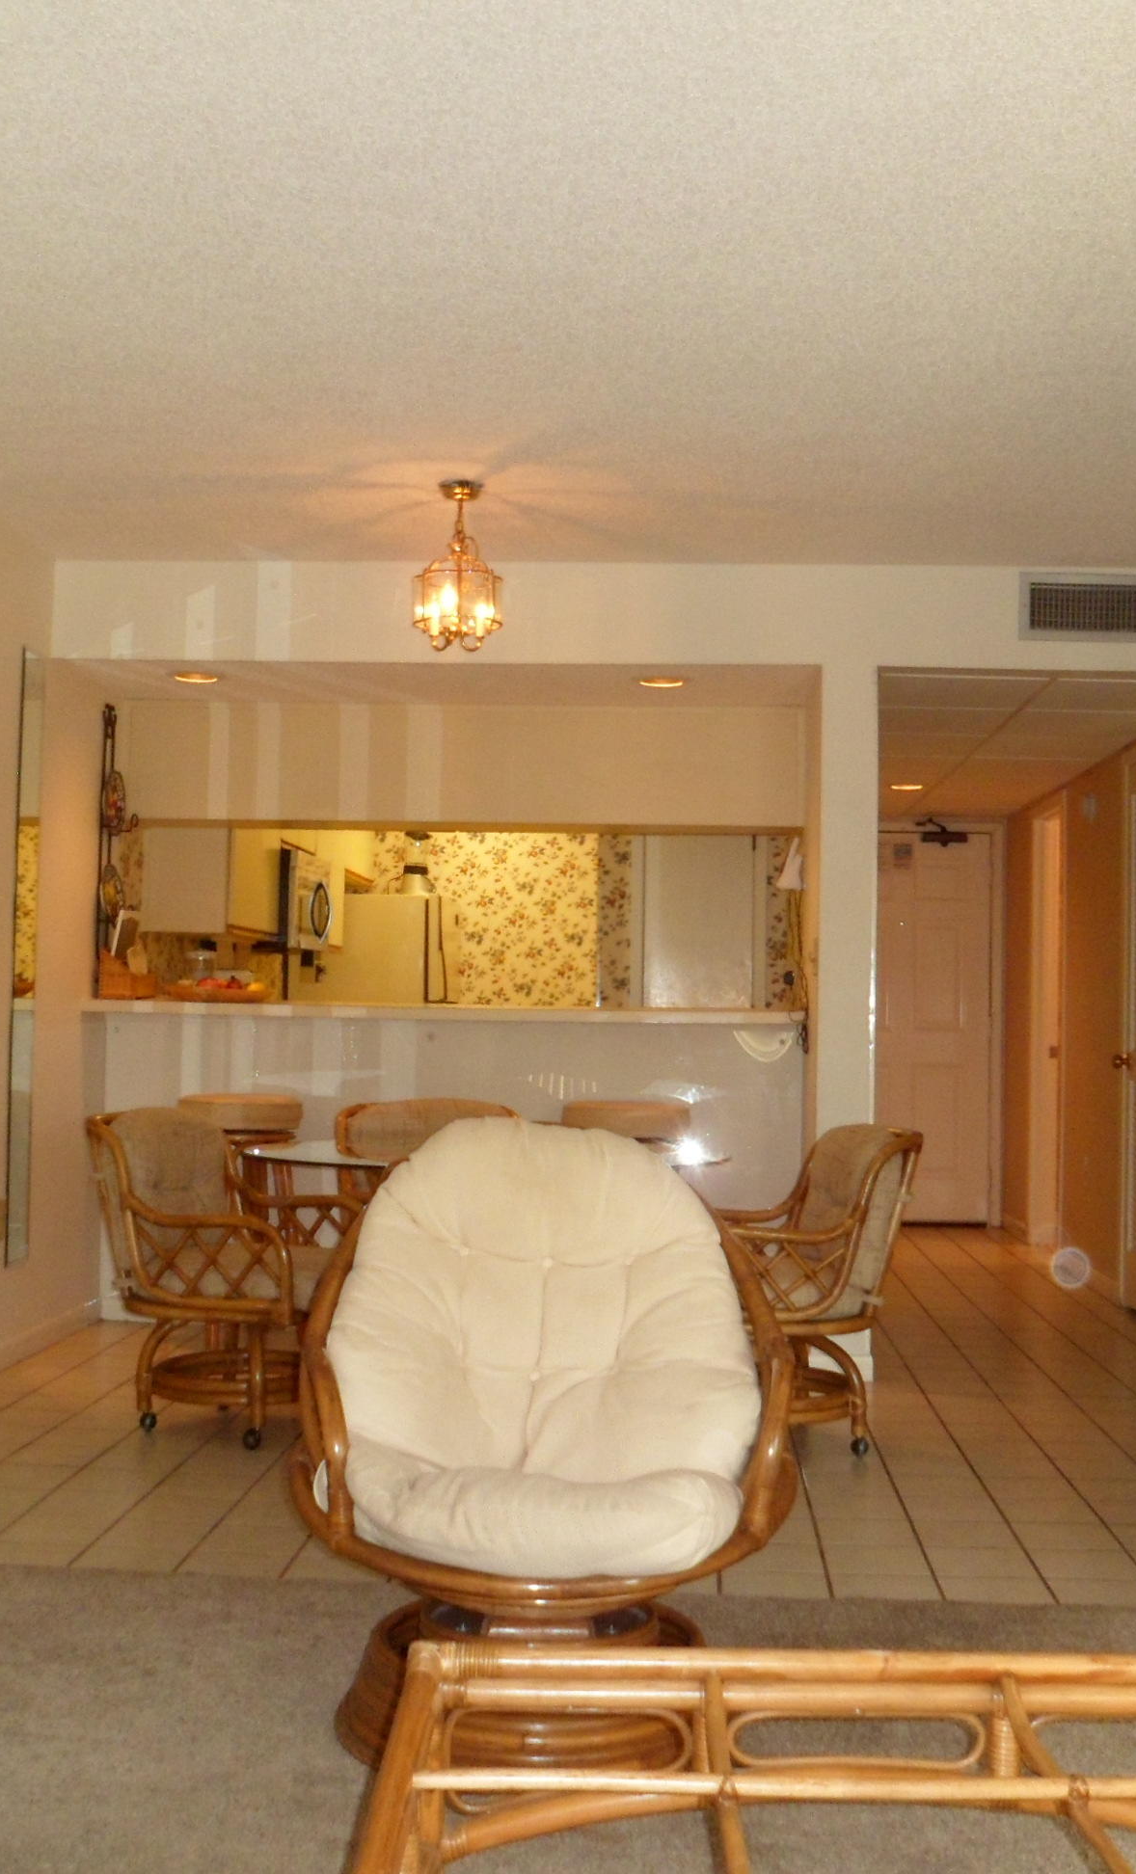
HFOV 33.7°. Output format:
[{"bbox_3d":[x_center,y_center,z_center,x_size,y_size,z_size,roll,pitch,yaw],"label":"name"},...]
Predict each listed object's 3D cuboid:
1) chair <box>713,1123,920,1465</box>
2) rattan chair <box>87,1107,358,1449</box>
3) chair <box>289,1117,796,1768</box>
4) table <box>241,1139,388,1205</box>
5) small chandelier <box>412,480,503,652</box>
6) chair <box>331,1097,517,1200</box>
[{"bbox_3d":[0.516,0.859,4.625,0.590,0.805,0.580,1,-2,-9],"label":"chair"},{"bbox_3d":[-0.820,0.836,4.725,0.590,0.810,0.580,0,-2,18],"label":"rattan chair"},{"bbox_3d":[-0.045,0.740,2.899,0.780,0.880,0.860,1,-2,3],"label":"chair"},{"bbox_3d":[-0.211,0.896,4.707,1.220,0.710,1.220,1,-2,3],"label":"table"},{"bbox_3d":[-0.278,-0.947,4.829,0.235,0.430,0.235,1,-2,3],"label":"small chandelier"},{"bbox_3d":[-0.425,0.870,5.302,0.580,0.805,0.600,1,-2,-1],"label":"chair"}]

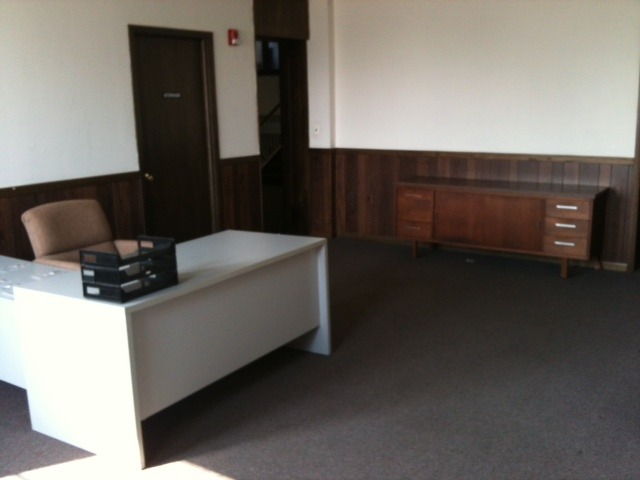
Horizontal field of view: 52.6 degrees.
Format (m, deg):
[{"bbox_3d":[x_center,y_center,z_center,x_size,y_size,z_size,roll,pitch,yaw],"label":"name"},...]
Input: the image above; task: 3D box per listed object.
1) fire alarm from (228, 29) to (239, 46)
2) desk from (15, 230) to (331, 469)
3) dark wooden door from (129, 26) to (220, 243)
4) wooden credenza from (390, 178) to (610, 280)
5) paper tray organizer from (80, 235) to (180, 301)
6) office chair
[{"bbox_3d":[-0.845,-1.997,6.376,0.050,0.145,0.100,7,15,36],"label":"fire alarm"},{"bbox_3d":[-0.689,0.468,3.544,0.778,0.734,1.527,6,14,32],"label":"desk"},{"bbox_3d":[-1.312,-0.790,6.037,0.100,2.180,0.930,7,15,36],"label":"dark wooden door"},{"bbox_3d":[1.642,-0.144,6.082,1.865,0.728,0.463,7,15,37],"label":"wooden credenza"},{"bbox_3d":[-0.852,0.124,2.916,0.233,0.213,0.340,6,14,30],"label":"paper tray organizer"},{"bbox_3d":[-1.644,0.196,4.710,0.680,0.830,0.660,6,14,32],"label":"office chair"}]

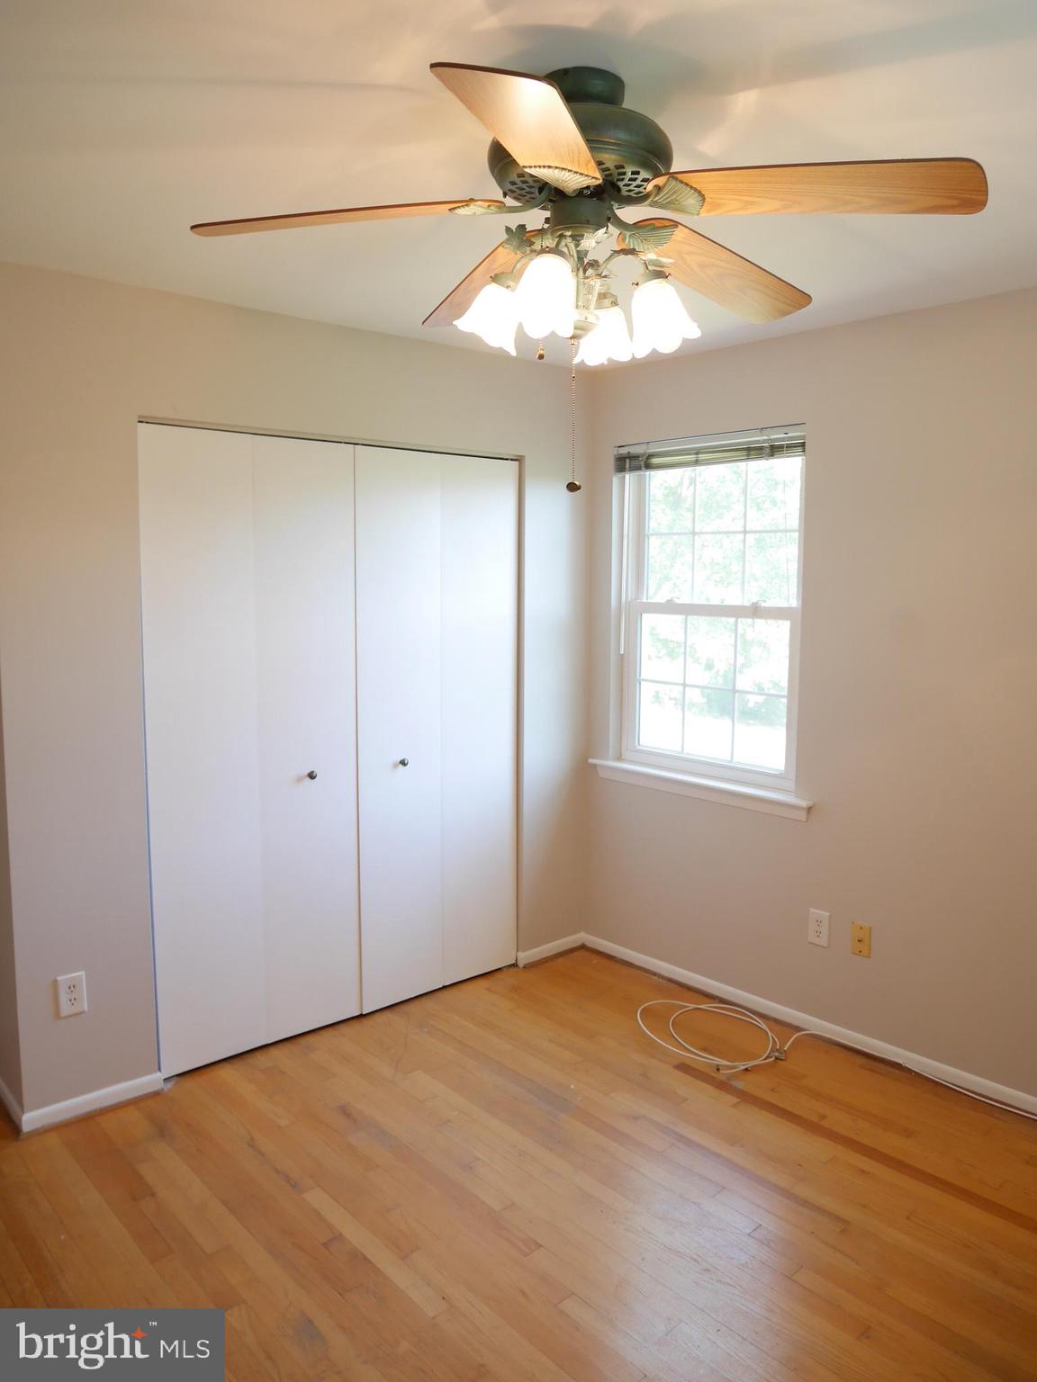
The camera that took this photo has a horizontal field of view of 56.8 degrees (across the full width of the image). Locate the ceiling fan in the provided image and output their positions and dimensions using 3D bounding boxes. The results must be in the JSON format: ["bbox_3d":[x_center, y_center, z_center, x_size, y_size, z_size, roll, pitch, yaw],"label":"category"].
[{"bbox_3d":[0.104,-0.817,1.667,1.280,0.460,1.280,-6,9,-40],"label":"ceiling fan"}]

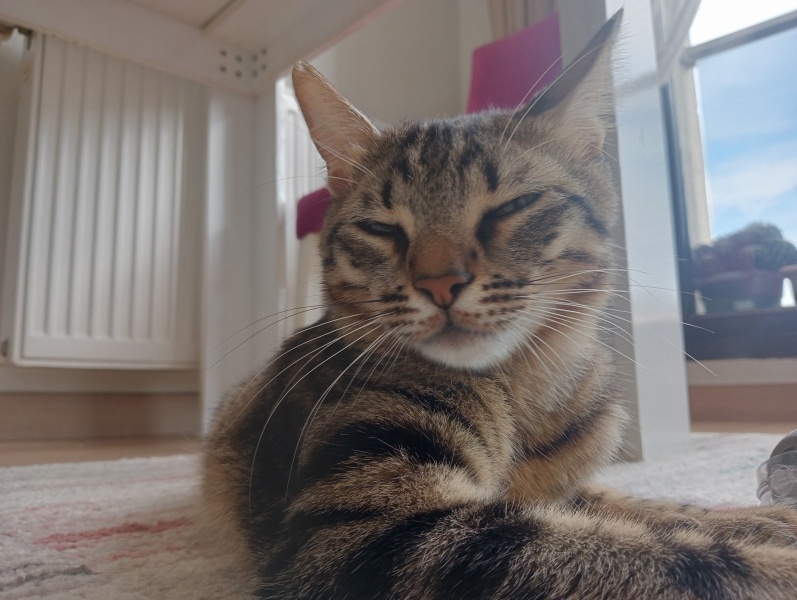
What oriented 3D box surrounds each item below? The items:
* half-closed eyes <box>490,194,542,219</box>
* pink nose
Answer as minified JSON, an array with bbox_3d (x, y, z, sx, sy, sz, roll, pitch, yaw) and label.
[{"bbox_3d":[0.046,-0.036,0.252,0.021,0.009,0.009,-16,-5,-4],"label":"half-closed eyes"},{"bbox_3d":[0.015,-0.003,0.227,0.019,0.012,0.011,-8,-4,12],"label":"pink nose"}]

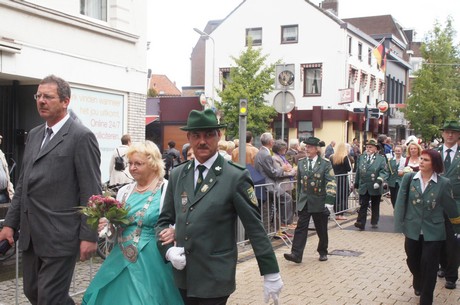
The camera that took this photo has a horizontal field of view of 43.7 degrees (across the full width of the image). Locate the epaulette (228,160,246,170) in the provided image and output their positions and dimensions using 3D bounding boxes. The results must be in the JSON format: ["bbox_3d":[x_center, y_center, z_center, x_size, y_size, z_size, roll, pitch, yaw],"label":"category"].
[{"bbox_3d":[0.042,0.074,3.240,0.115,0.025,0.055,23,10,26],"label":"epaulette"}]

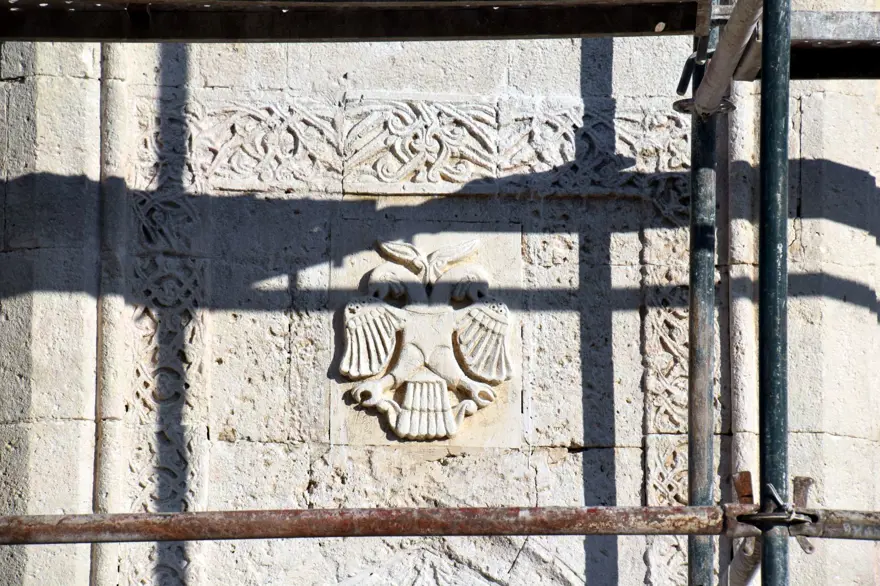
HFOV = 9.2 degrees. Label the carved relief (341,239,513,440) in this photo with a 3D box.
[{"bbox_3d":[-0.027,0.096,10.810,0.338,0.404,0.050,1,-12,-2],"label":"carved relief"}]

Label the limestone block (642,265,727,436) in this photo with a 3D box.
[{"bbox_3d":[0.479,0.129,10.900,0.164,0.345,0.160,1,-12,-2],"label":"limestone block"}]

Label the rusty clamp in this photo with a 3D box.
[{"bbox_3d":[0.575,0.380,9.400,0.145,0.135,0.125,1,-12,-2],"label":"rusty clamp"}]

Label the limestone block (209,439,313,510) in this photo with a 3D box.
[{"bbox_3d":[-0.356,0.385,10.830,0.199,0.163,0.160,1,-12,-2],"label":"limestone block"}]

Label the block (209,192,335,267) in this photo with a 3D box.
[{"bbox_3d":[-0.338,-0.110,10.931,0.245,0.149,0.160,1,-12,-2],"label":"block"}]

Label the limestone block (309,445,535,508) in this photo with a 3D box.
[{"bbox_3d":[-0.038,0.389,10.842,0.445,0.155,0.160,1,-12,-2],"label":"limestone block"}]

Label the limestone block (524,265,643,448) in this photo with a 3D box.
[{"bbox_3d":[0.281,0.139,10.905,0.235,0.365,0.160,1,-12,-2],"label":"limestone block"}]

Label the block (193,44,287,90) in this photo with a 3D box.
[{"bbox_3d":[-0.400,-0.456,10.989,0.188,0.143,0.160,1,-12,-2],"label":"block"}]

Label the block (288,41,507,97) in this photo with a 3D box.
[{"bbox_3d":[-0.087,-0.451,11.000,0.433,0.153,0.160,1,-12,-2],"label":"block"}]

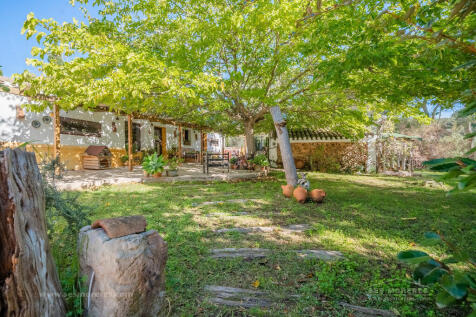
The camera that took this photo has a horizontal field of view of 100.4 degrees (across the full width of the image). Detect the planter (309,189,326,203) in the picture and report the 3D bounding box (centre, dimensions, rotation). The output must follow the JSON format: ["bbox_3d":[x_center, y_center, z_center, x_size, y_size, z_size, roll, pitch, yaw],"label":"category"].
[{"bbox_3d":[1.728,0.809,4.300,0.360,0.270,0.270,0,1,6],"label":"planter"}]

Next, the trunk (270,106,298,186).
[{"bbox_3d":[1.253,-0.327,5.400,0.280,2.200,0.280,-12,1,-6],"label":"trunk"}]

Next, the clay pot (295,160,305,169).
[{"bbox_3d":[3.584,0.348,11.500,0.520,0.500,0.520,0,1,0],"label":"clay pot"}]

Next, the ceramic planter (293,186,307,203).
[{"bbox_3d":[1.329,0.787,4.250,0.280,0.350,0.280,0,1,0],"label":"ceramic planter"}]

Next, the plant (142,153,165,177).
[{"bbox_3d":[-2.685,0.200,6.300,0.680,0.750,0.650,0,1,0],"label":"plant"}]

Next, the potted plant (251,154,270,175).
[{"bbox_3d":[0.874,0.221,7.700,0.720,0.720,0.680,0,1,0],"label":"potted plant"}]

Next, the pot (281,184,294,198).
[{"bbox_3d":[1.135,0.749,4.500,0.290,0.300,0.260,0,1,0],"label":"pot"}]

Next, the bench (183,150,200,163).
[{"bbox_3d":[-3.119,-0.101,13.300,0.500,0.800,1.200,1,1,41],"label":"bench"}]

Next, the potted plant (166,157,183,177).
[{"bbox_3d":[-2.081,0.262,6.500,0.500,0.620,0.480,0,1,0],"label":"potted plant"}]

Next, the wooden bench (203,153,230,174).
[{"bbox_3d":[-0.813,0.172,7.600,0.980,0.800,0.500,0,1,-24],"label":"wooden bench"}]

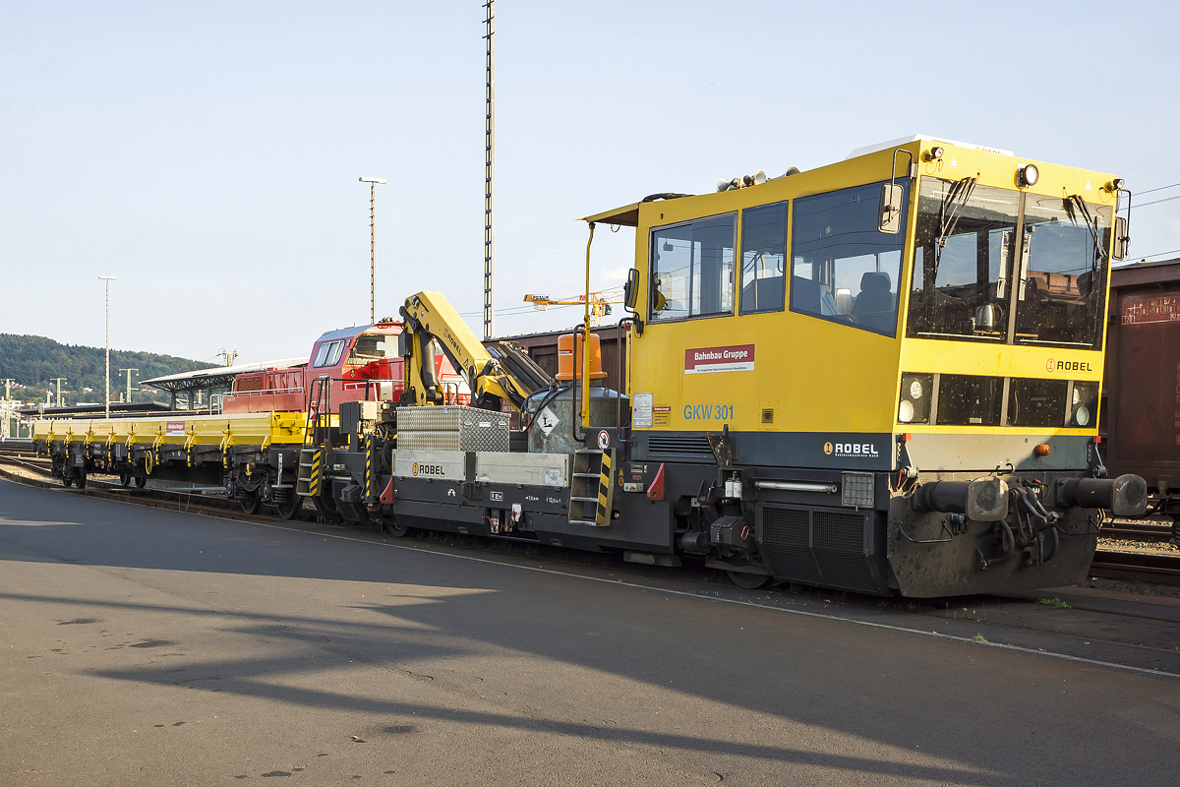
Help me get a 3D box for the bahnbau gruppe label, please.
[{"bbox_3d":[1.245,-0.322,11.300,0.020,0.245,1.000,2,-2,-35],"label":"bahnbau gruppe label"}]

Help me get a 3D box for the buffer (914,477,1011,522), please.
[{"bbox_3d":[2.971,0.835,9.506,0.440,0.345,0.610,2,-2,-33],"label":"buffer"}]

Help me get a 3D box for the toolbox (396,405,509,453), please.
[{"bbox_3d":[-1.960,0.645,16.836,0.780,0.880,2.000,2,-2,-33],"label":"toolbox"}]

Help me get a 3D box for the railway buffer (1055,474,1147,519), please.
[{"bbox_3d":[4.435,0.876,10.311,0.450,0.345,0.610,2,-2,-33],"label":"railway buffer"}]

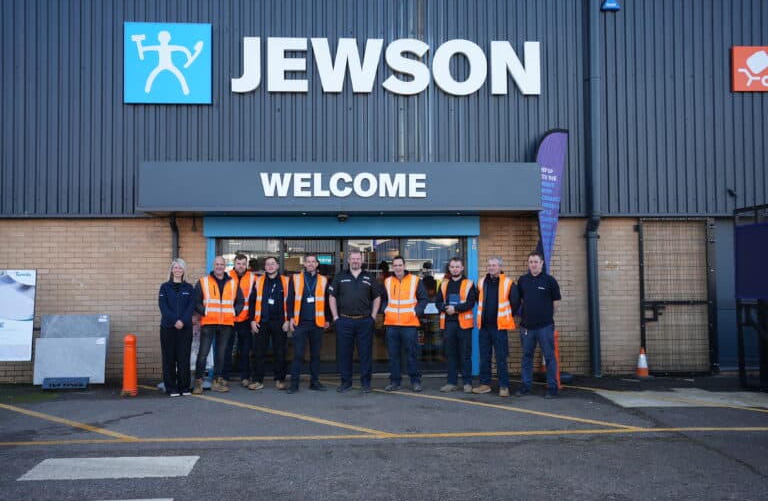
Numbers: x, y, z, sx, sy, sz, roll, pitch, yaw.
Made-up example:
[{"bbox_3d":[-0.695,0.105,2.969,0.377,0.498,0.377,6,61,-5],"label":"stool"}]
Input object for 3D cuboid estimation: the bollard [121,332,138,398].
[{"bbox_3d":[-3.185,1.432,9.373,0.180,0.770,0.180,0,-2,-4],"label":"bollard"}]

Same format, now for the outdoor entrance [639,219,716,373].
[{"bbox_3d":[4.303,0.664,10.990,1.120,2.290,0.100,0,-2,-4],"label":"outdoor entrance"}]

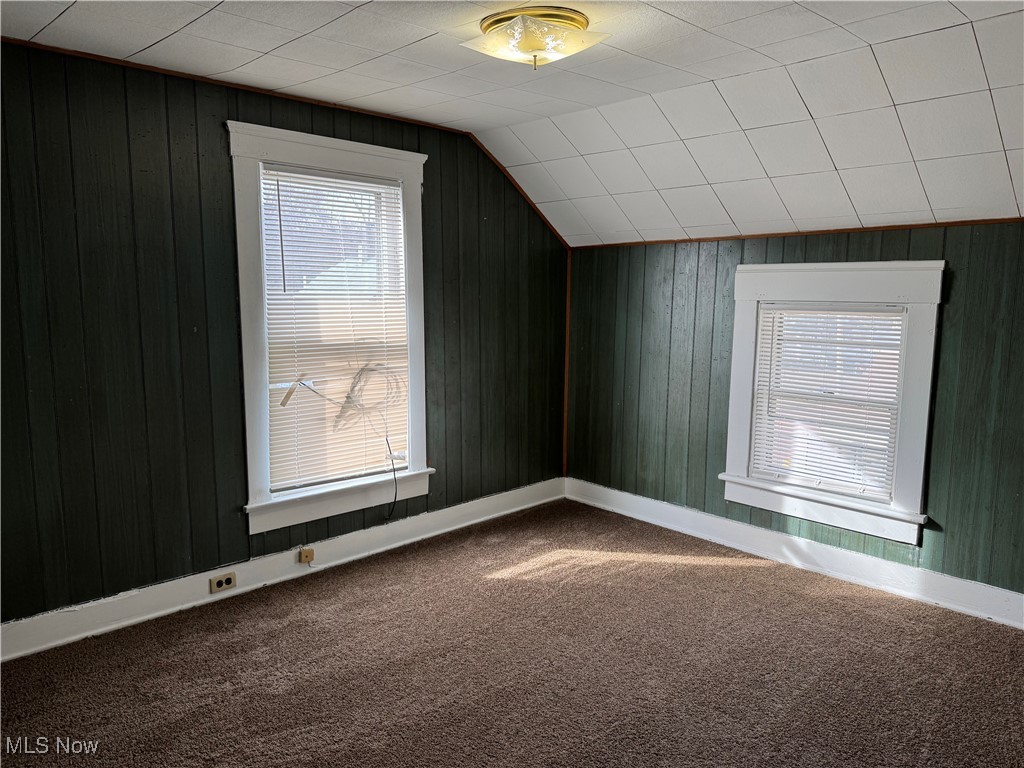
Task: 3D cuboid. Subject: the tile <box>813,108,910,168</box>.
[{"bbox_3d":[1.400,-0.981,2.832,0.305,0.020,0.305,9,-21,46],"label":"tile"}]

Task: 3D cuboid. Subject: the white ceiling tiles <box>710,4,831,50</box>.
[{"bbox_3d":[0.834,-1.149,2.270,0.305,0.020,0.305,-8,12,-43],"label":"white ceiling tiles"}]

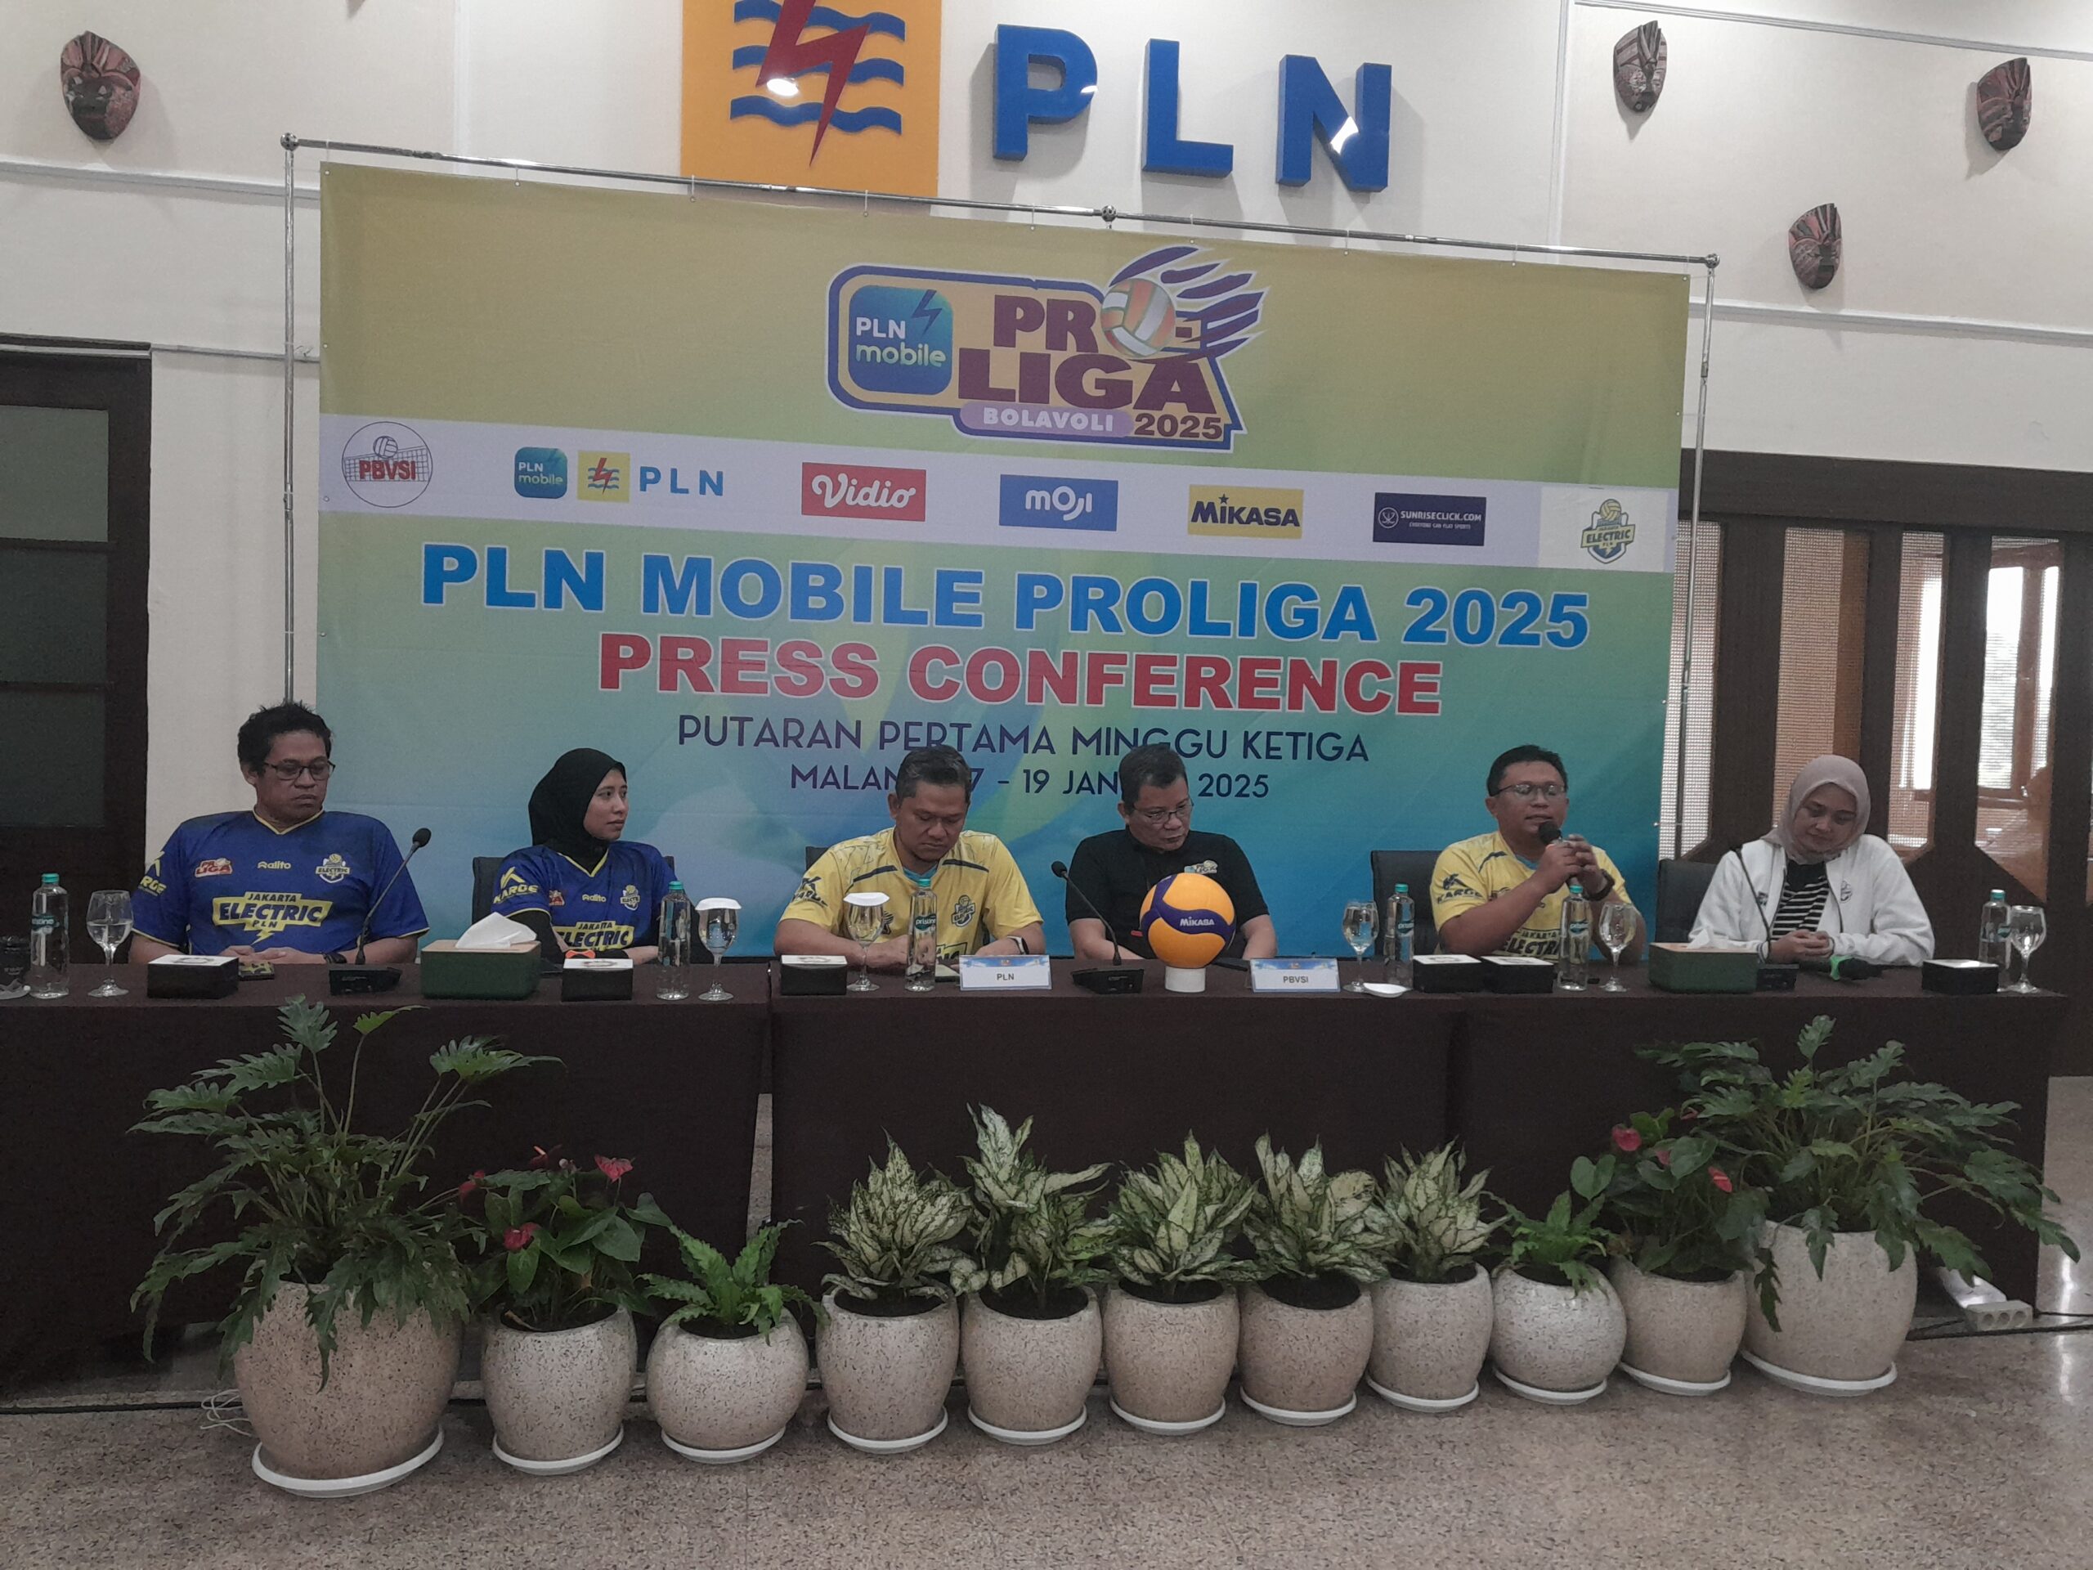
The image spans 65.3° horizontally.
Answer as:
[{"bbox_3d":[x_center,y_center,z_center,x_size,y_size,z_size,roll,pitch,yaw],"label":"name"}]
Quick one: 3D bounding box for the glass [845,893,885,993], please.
[{"bbox_3d":[-0.385,0.333,3.467,0.087,0.198,0.087,1,2,-11],"label":"glass"}]

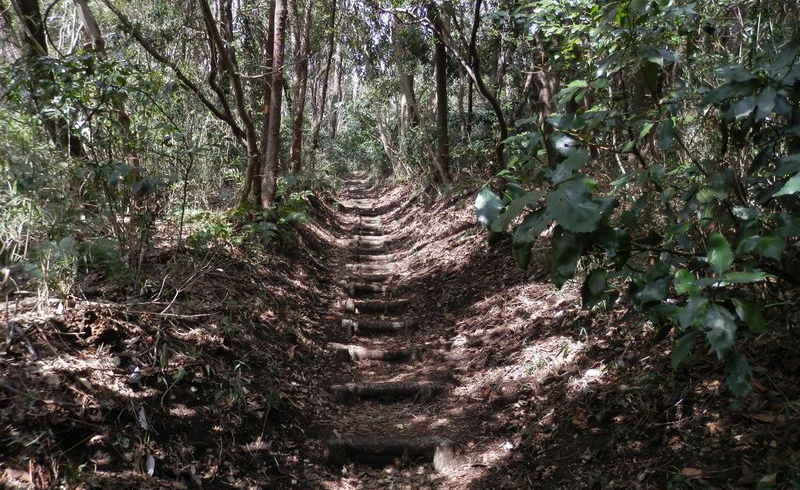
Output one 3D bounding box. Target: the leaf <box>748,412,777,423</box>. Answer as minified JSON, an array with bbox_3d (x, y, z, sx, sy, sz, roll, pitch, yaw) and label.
[{"bbox_3d":[1.629,0.776,2.600,0.050,0.012,0.102,-25,14,-35],"label":"leaf"}]

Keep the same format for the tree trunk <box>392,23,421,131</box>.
[{"bbox_3d":[0.180,-4.611,16.000,0.460,3.100,0.460,-6,-1,0],"label":"tree trunk"}]

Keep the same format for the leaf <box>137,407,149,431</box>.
[{"bbox_3d":[-1.263,0.858,2.850,0.045,0.124,0.015,-10,-34,-30],"label":"leaf"}]

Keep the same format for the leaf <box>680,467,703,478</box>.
[{"bbox_3d":[1.211,0.945,2.400,0.083,0.012,0.050,-7,14,32],"label":"leaf"}]

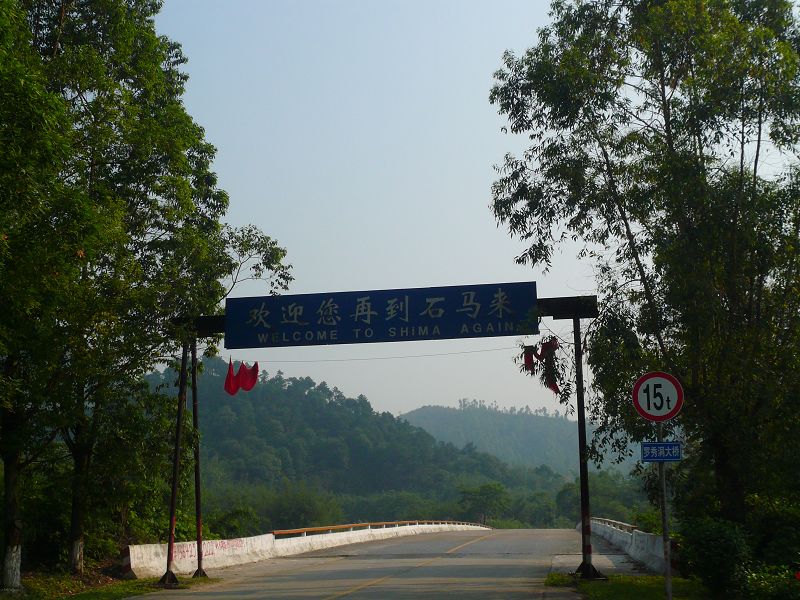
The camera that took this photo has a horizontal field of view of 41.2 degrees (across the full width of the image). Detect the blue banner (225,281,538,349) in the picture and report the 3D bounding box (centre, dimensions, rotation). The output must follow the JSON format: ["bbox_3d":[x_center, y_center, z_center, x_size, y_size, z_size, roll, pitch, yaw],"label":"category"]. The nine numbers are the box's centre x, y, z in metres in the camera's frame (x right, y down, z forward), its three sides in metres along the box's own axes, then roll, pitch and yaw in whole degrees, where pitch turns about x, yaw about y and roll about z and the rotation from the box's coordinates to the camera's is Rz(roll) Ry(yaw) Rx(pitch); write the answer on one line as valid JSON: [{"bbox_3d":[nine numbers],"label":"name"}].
[{"bbox_3d":[-0.467,0.365,23.261,6.908,1.128,0.150,-3,-11,9],"label":"blue banner"}]

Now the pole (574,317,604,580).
[{"bbox_3d":[3.759,2.908,21.717,0.407,5.365,0.407,-3,-19,9],"label":"pole"}]

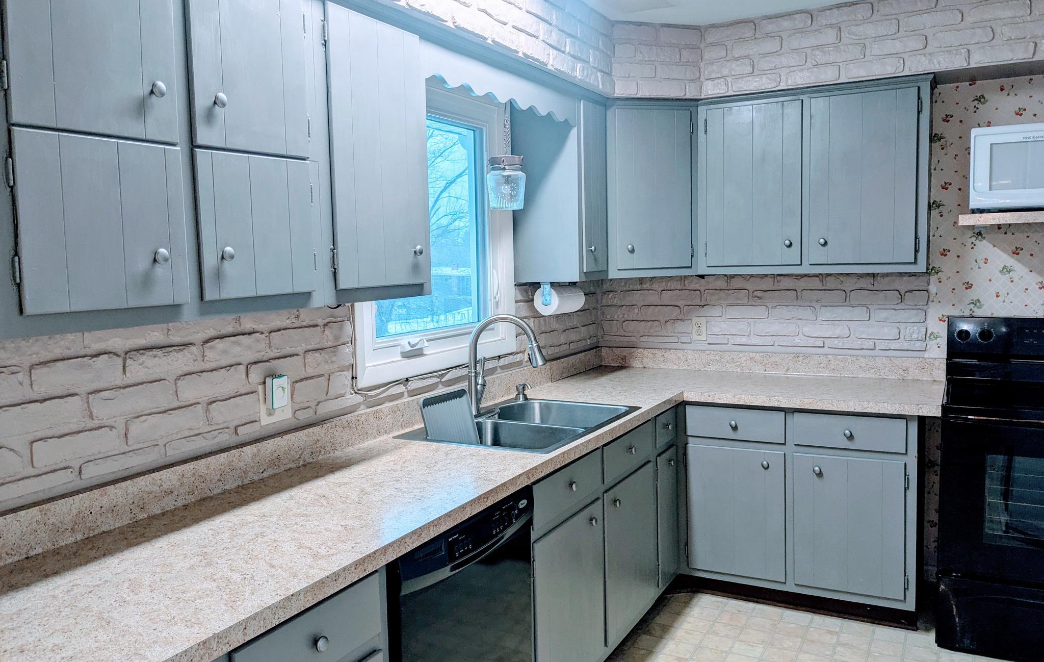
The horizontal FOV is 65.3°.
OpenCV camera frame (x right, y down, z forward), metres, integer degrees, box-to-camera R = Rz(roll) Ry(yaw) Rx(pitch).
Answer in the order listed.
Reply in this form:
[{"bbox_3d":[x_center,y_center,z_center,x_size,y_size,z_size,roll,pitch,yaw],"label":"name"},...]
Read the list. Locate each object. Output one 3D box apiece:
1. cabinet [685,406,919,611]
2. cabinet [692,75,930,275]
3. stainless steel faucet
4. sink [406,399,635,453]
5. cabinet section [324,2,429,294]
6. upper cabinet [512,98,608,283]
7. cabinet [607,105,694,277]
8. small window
[{"bbox_3d":[1.216,0.663,3.520,0.914,0.777,0.630,1,6,28],"label":"cabinet"},{"bbox_3d":[1.257,-0.630,3.537,0.928,0.765,0.346,1,6,28],"label":"cabinet"},{"bbox_3d":[-0.051,0.124,2.964,0.318,0.372,0.092,1,6,28],"label":"stainless steel faucet"},{"bbox_3d":[0.020,0.407,2.878,0.561,0.190,0.802,1,6,28],"label":"sink"},{"bbox_3d":[-0.503,-0.454,2.196,0.343,0.725,0.431,1,6,28],"label":"cabinet section"},{"bbox_3d":[0.166,-0.587,3.435,0.341,0.749,0.294,1,6,28],"label":"upper cabinet"},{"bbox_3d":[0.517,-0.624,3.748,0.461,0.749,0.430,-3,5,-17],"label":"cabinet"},{"bbox_3d":[-0.301,-0.390,2.942,0.087,1.049,1.023,1,6,28],"label":"small window"}]

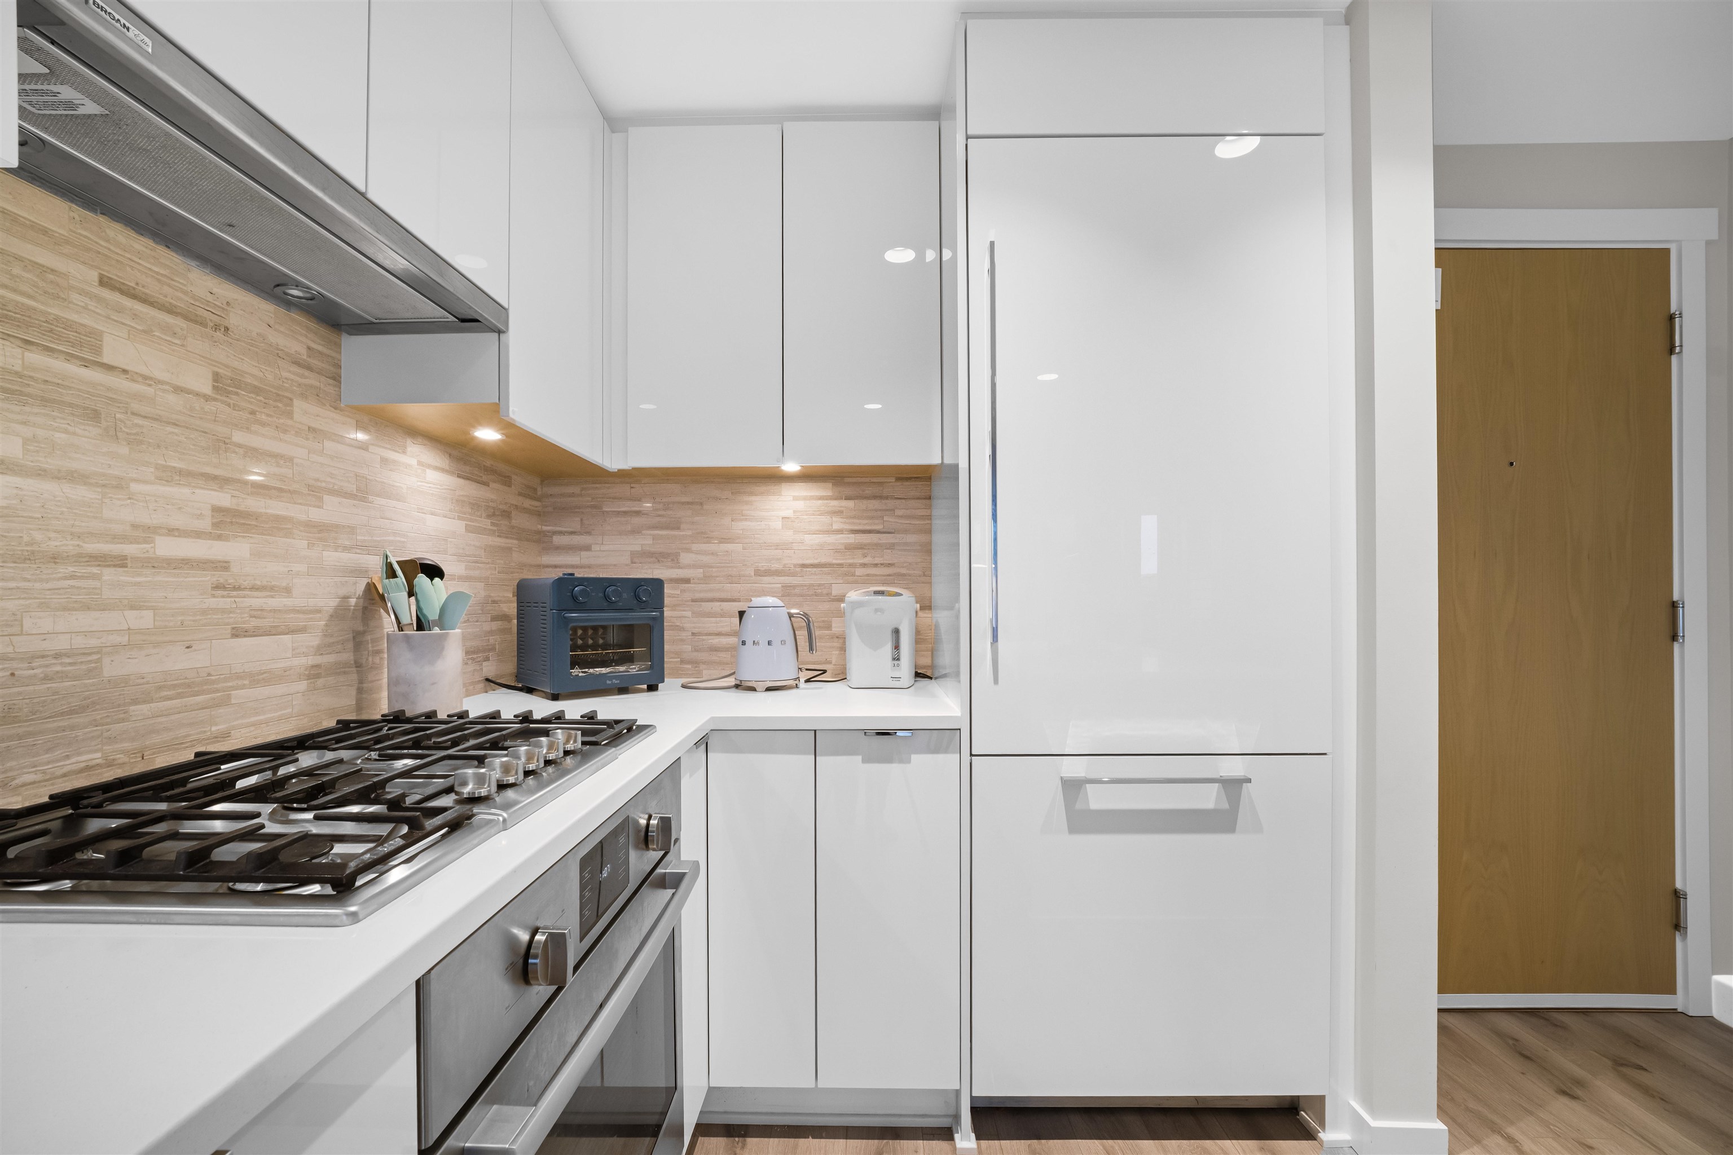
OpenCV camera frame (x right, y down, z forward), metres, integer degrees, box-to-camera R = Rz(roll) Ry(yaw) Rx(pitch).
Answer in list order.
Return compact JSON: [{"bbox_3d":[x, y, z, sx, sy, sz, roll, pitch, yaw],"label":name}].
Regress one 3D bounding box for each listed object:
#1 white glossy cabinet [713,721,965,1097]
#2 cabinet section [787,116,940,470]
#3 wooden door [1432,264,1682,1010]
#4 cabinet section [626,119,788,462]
[{"bbox_3d":[-0.070,0.722,1.635,0.550,0.780,0.560,0,0,0],"label":"white glossy cabinet"},{"bbox_3d":[-0.012,-0.737,1.784,0.408,0.897,0.310,0,-1,0],"label":"cabinet section"},{"bbox_3d":[1.800,0.124,1.755,0.900,2.070,0.050,0,0,0],"label":"wooden door"},{"bbox_3d":[-0.422,-0.732,1.787,0.408,0.893,0.310,0,-1,0],"label":"cabinet section"}]

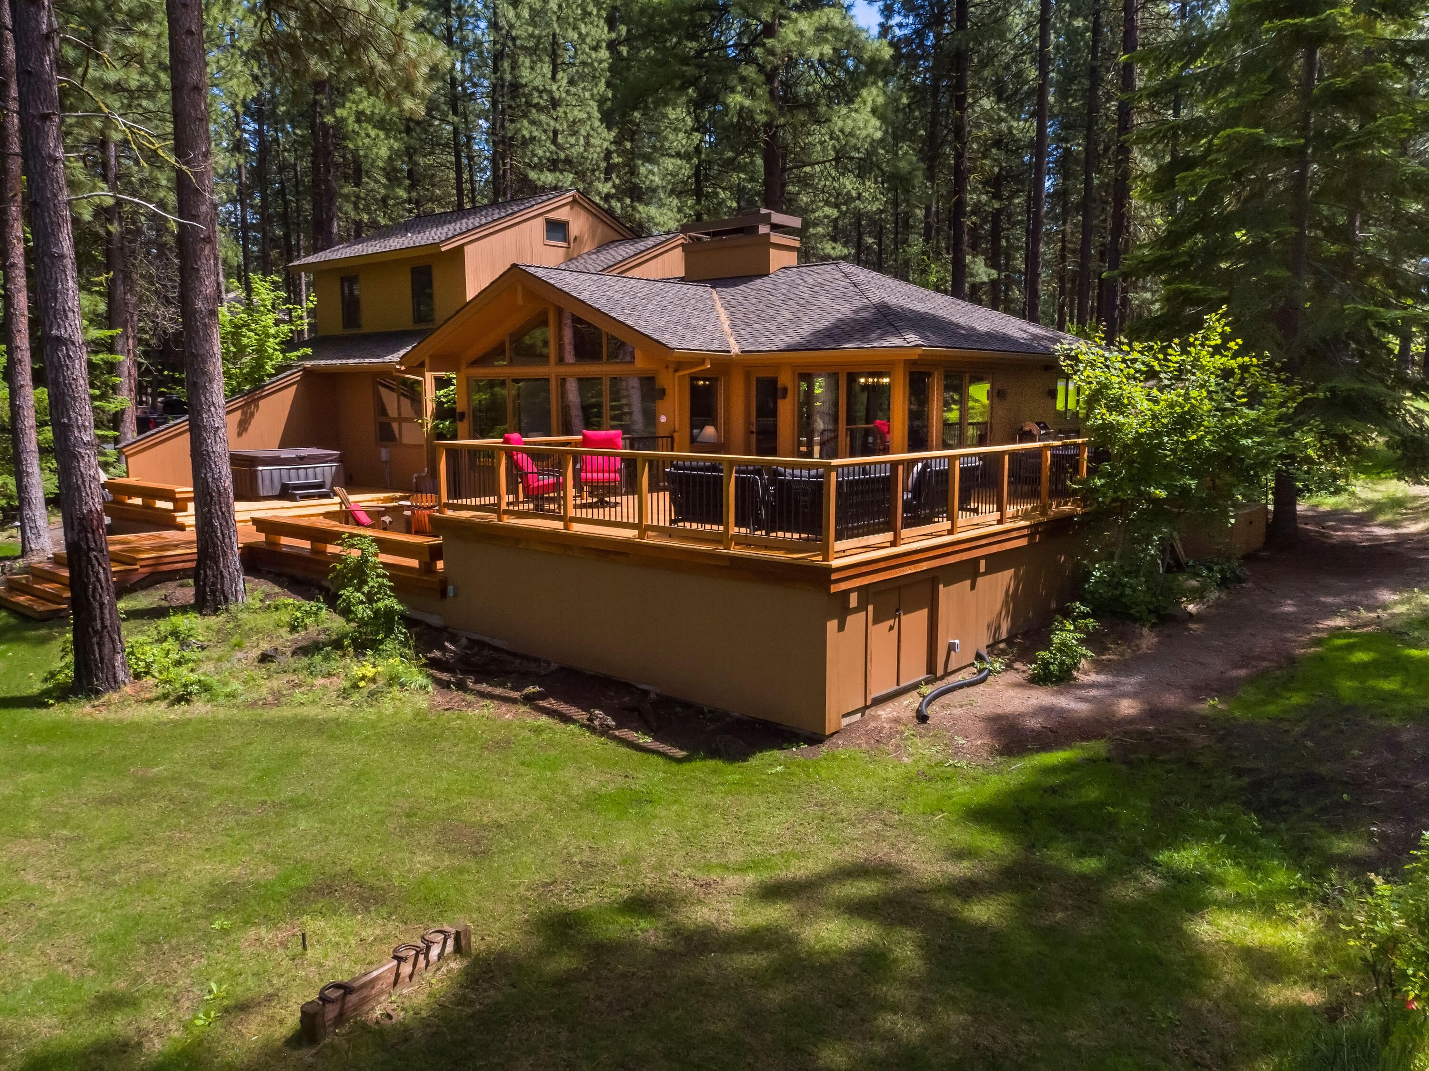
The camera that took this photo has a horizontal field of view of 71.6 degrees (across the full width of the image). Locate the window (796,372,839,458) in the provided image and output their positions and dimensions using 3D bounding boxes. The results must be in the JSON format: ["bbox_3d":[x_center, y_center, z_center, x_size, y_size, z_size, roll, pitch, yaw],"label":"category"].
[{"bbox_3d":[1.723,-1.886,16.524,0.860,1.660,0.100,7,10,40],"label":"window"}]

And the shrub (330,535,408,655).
[{"bbox_3d":[-4.430,0.745,12.700,1.000,1.450,1.000,7,10,40],"label":"shrub"}]

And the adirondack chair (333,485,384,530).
[{"bbox_3d":[-6.335,-0.394,18.072,0.850,0.940,0.730,0,8,3],"label":"adirondack chair"}]

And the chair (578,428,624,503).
[{"bbox_3d":[-1.726,-1.051,15.374,0.720,1.120,0.800,0,8,-3],"label":"chair"}]

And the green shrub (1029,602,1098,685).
[{"bbox_3d":[4.143,1.284,11.800,0.800,0.920,0.820,7,10,40],"label":"green shrub"}]

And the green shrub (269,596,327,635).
[{"bbox_3d":[-5.630,1.088,13.400,0.740,0.430,0.580,7,10,40],"label":"green shrub"}]

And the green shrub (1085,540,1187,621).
[{"bbox_3d":[6.349,0.685,15.000,1.400,1.200,1.500,7,10,40],"label":"green shrub"}]

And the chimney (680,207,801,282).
[{"bbox_3d":[0.590,-6.464,22.470,2.650,1.450,1.170,7,10,40],"label":"chimney"}]

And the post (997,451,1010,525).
[{"bbox_3d":[3.800,-0.615,12.968,0.090,0.960,0.090,8,11,43],"label":"post"}]

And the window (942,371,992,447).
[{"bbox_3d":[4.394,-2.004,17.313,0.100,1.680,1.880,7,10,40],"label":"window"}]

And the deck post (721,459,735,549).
[{"bbox_3d":[0.157,-0.325,10.679,0.090,0.950,0.090,7,10,40],"label":"deck post"}]

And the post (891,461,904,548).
[{"bbox_3d":[2.069,-0.356,11.196,0.090,0.960,0.090,8,11,43],"label":"post"}]

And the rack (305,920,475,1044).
[{"bbox_3d":[-1.932,2.624,5.926,0.170,0.235,1.070,7,11,40],"label":"rack"}]

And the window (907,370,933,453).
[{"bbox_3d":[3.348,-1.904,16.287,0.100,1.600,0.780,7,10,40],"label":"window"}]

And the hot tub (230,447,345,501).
[{"bbox_3d":[-10.708,-1.570,24.451,2.100,0.980,2.100,7,10,40],"label":"hot tub"}]

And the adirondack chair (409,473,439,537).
[{"bbox_3d":[-4.705,-0.342,15.963,0.750,0.950,0.880,-5,9,-31],"label":"adirondack chair"}]

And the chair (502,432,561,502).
[{"bbox_3d":[-2.712,-1.003,15.285,0.880,1.100,0.720,2,9,15],"label":"chair"}]

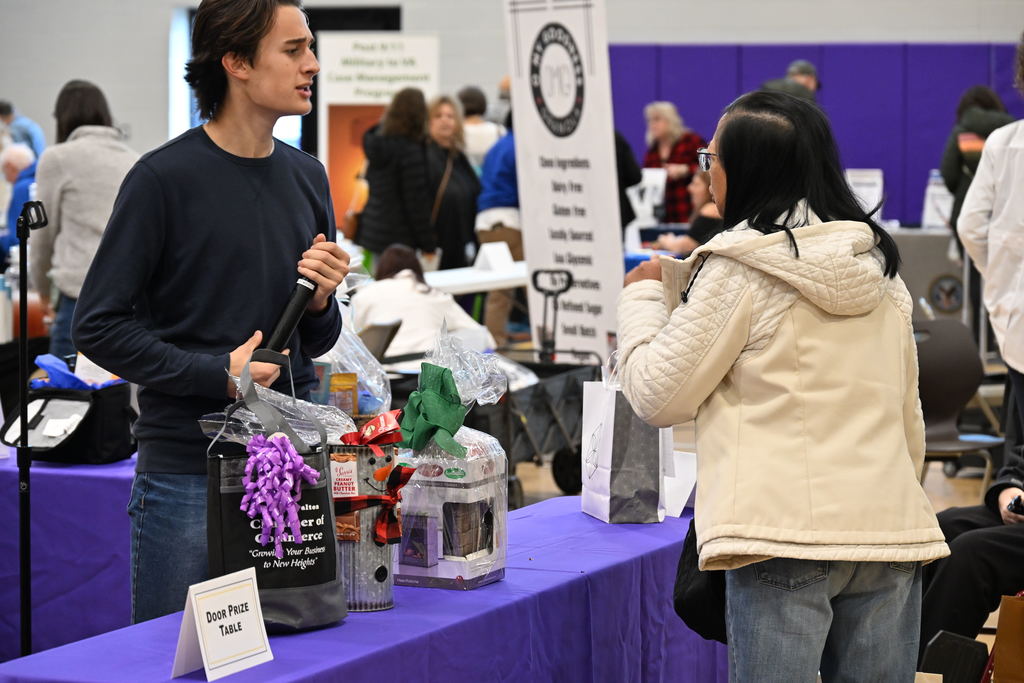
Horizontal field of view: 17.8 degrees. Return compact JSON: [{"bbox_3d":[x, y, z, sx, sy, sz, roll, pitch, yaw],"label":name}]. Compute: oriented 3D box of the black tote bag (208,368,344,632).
[{"bbox_3d":[-0.376,0.241,5.270,0.215,0.415,0.130,-2,4,-26],"label":"black tote bag"}]

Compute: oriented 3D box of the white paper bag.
[{"bbox_3d":[0.225,0.211,6.598,0.115,0.290,0.200,-1,4,-14],"label":"white paper bag"}]

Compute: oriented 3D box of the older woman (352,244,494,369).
[{"bbox_3d":[-0.365,0.115,13.291,0.550,1.030,0.720,0,4,0],"label":"older woman"}]

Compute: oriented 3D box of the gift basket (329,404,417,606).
[{"bbox_3d":[-0.241,0.277,5.443,0.130,0.320,0.130,-3,5,-38],"label":"gift basket"}]

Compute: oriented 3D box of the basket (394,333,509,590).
[{"bbox_3d":[-0.108,0.202,5.684,0.148,0.435,0.148,2,4,26],"label":"basket"}]

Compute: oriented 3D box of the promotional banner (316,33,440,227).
[{"bbox_3d":[-0.898,-1.018,21.983,0.820,2.070,0.200,0,4,-3],"label":"promotional banner"}]

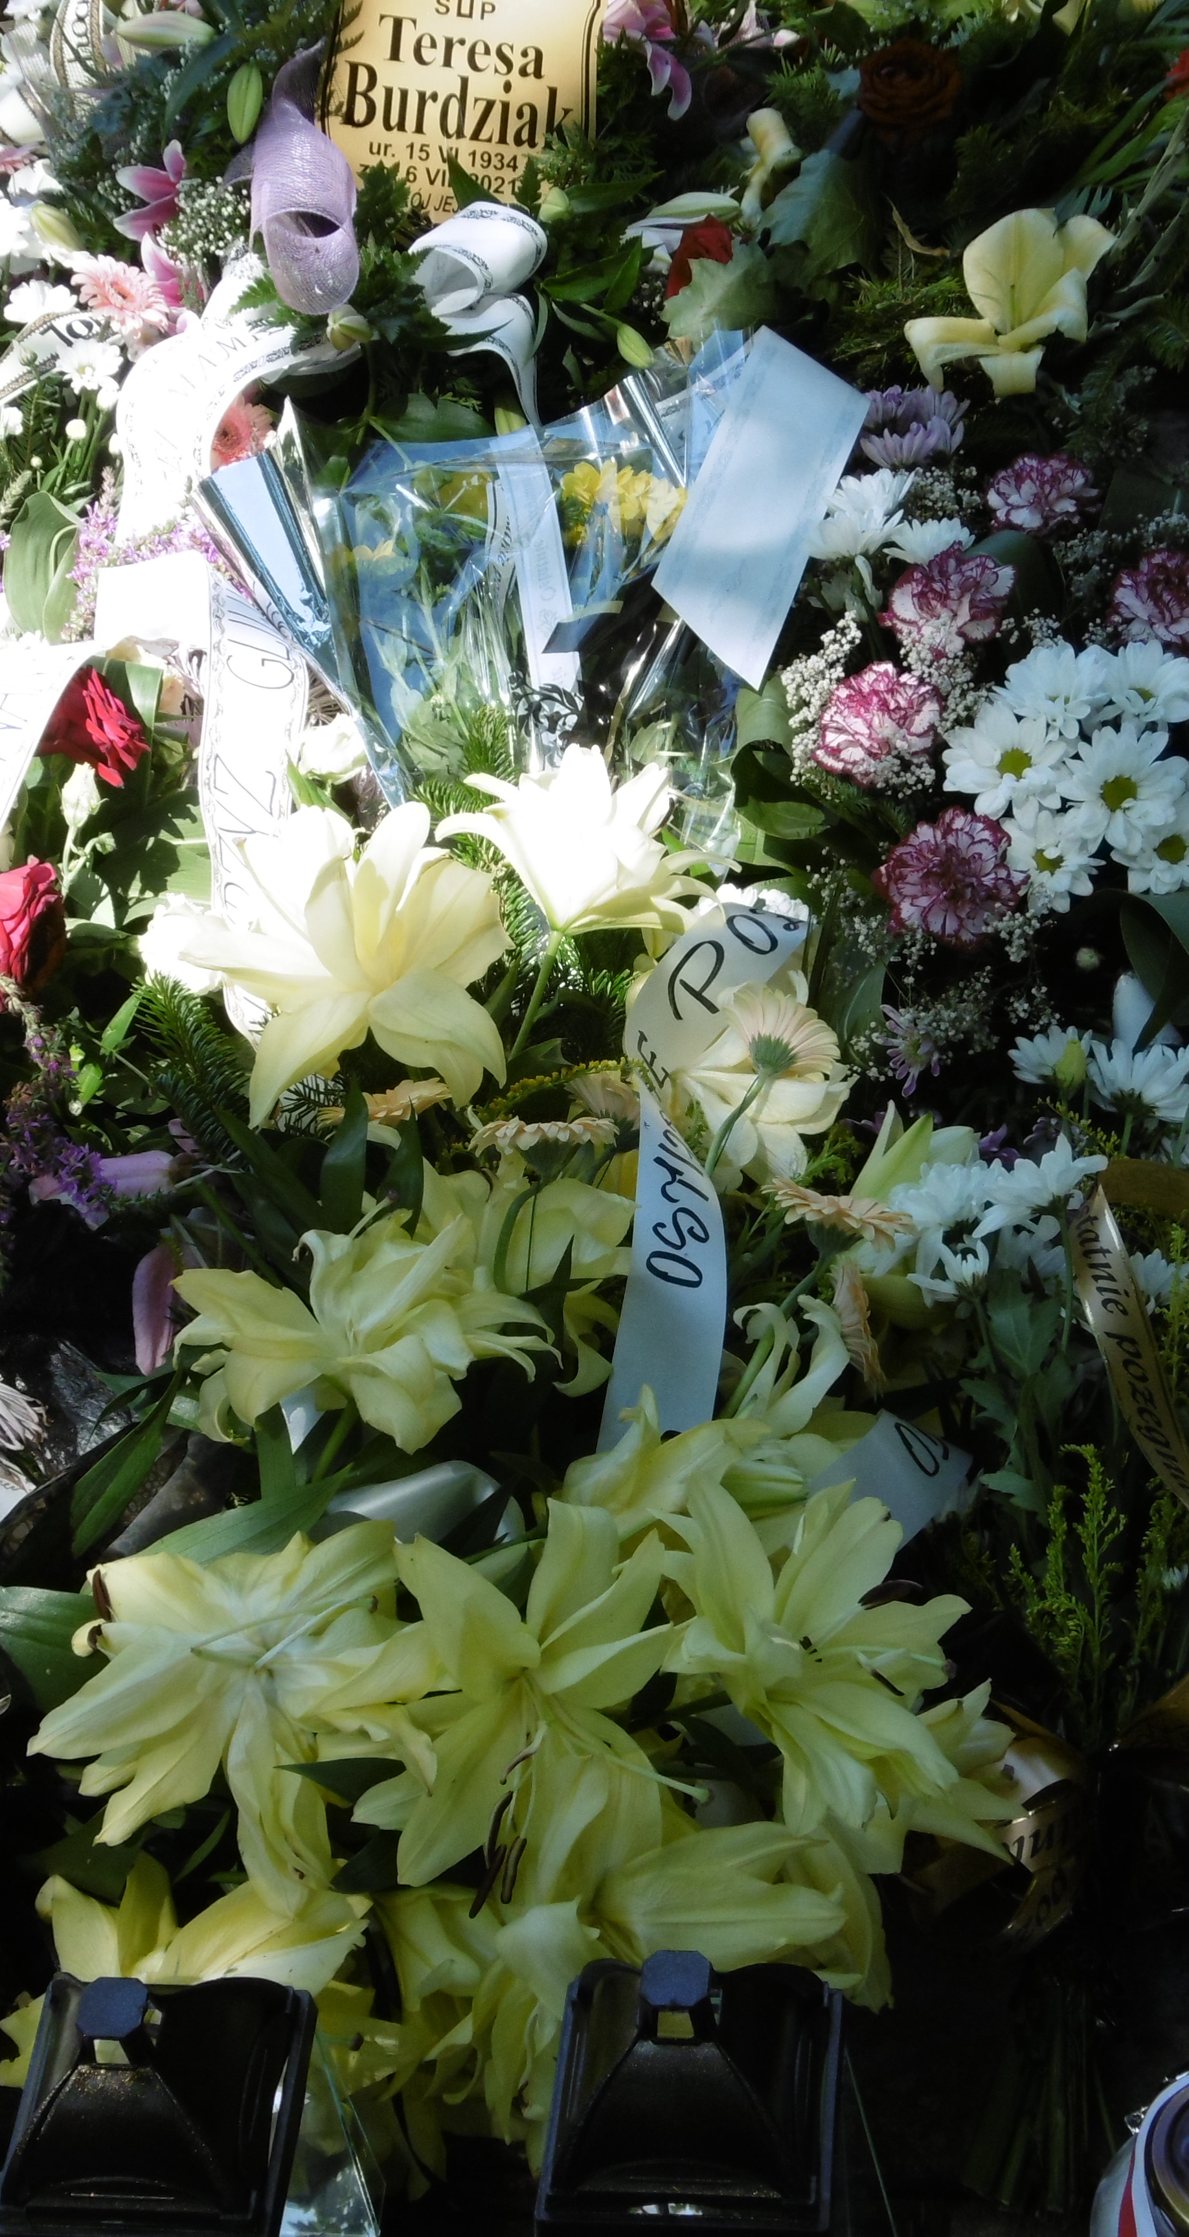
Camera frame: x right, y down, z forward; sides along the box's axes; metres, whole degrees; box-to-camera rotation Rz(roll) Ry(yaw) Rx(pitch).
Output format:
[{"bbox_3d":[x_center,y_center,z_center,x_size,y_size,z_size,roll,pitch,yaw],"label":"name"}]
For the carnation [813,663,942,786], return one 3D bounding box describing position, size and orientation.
[{"bbox_3d":[0.151,-0.210,1.744,0.068,0.068,0.054,-6,-7,12],"label":"carnation"}]

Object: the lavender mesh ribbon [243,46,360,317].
[{"bbox_3d":[-0.205,-0.655,2.294,0.078,0.150,0.120,-4,40,-4],"label":"lavender mesh ribbon"}]

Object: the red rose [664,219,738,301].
[{"bbox_3d":[0.071,-0.565,2.160,0.055,0.055,0.055,0,38,0],"label":"red rose"}]

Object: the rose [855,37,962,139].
[{"bbox_3d":[0.227,-0.747,2.371,0.077,0.060,0.077,3,80,5],"label":"rose"}]

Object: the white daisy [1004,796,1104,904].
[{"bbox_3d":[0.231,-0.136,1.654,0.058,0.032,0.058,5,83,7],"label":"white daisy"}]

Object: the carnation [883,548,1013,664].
[{"bbox_3d":[0.200,-0.291,1.854,0.068,0.052,0.068,4,80,6],"label":"carnation"}]

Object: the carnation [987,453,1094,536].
[{"bbox_3d":[0.277,-0.387,2.030,0.067,0.052,0.065,0,38,0],"label":"carnation"}]

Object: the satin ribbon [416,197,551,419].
[{"bbox_3d":[-0.075,-0.524,2.120,0.090,0.130,0.100,0,38,0],"label":"satin ribbon"}]

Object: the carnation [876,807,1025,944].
[{"bbox_3d":[0.178,-0.122,1.639,0.073,0.073,0.055,4,-5,6],"label":"carnation"}]

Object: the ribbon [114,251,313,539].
[{"bbox_3d":[-0.236,-0.442,2.000,0.120,0.090,0.230,11,50,9],"label":"ribbon"}]

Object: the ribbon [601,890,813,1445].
[{"bbox_3d":[0.053,0.020,1.570,0.105,0.090,0.340,4,52,7],"label":"ribbon"}]

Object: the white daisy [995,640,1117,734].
[{"bbox_3d":[0.261,-0.243,1.850,0.068,0.030,0.062,0,52,6],"label":"white daisy"}]

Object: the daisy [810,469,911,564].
[{"bbox_3d":[0.156,-0.355,1.931,0.064,0.035,0.064,13,83,16],"label":"daisy"}]

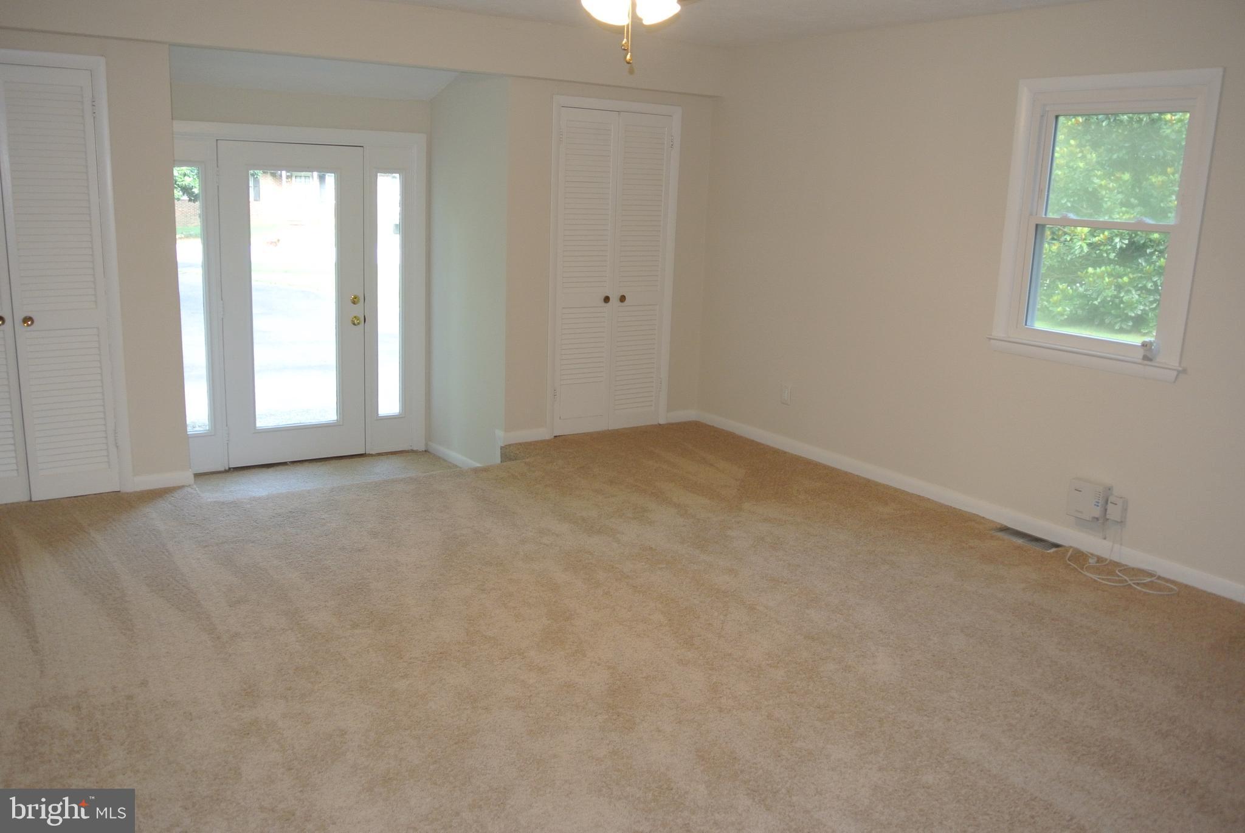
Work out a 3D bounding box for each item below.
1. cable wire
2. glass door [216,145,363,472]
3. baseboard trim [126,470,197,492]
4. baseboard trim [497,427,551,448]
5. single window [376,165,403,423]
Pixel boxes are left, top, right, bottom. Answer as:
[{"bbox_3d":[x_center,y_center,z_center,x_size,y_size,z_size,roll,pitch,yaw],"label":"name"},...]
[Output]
[{"bbox_3d":[2.182,0.609,4.424,0.290,0.160,0.560,-7,16,-34],"label":"cable wire"},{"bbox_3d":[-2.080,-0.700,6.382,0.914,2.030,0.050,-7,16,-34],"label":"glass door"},{"bbox_3d":[-2.315,0.325,5.067,0.310,0.082,0.020,-7,16,-34],"label":"baseboard trim"},{"bbox_3d":[-0.602,0.120,6.248,0.325,0.082,0.022,-7,16,-34],"label":"baseboard trim"},{"bbox_3d":[-1.572,-0.798,6.723,0.185,1.640,0.045,-7,16,-34],"label":"single window"}]

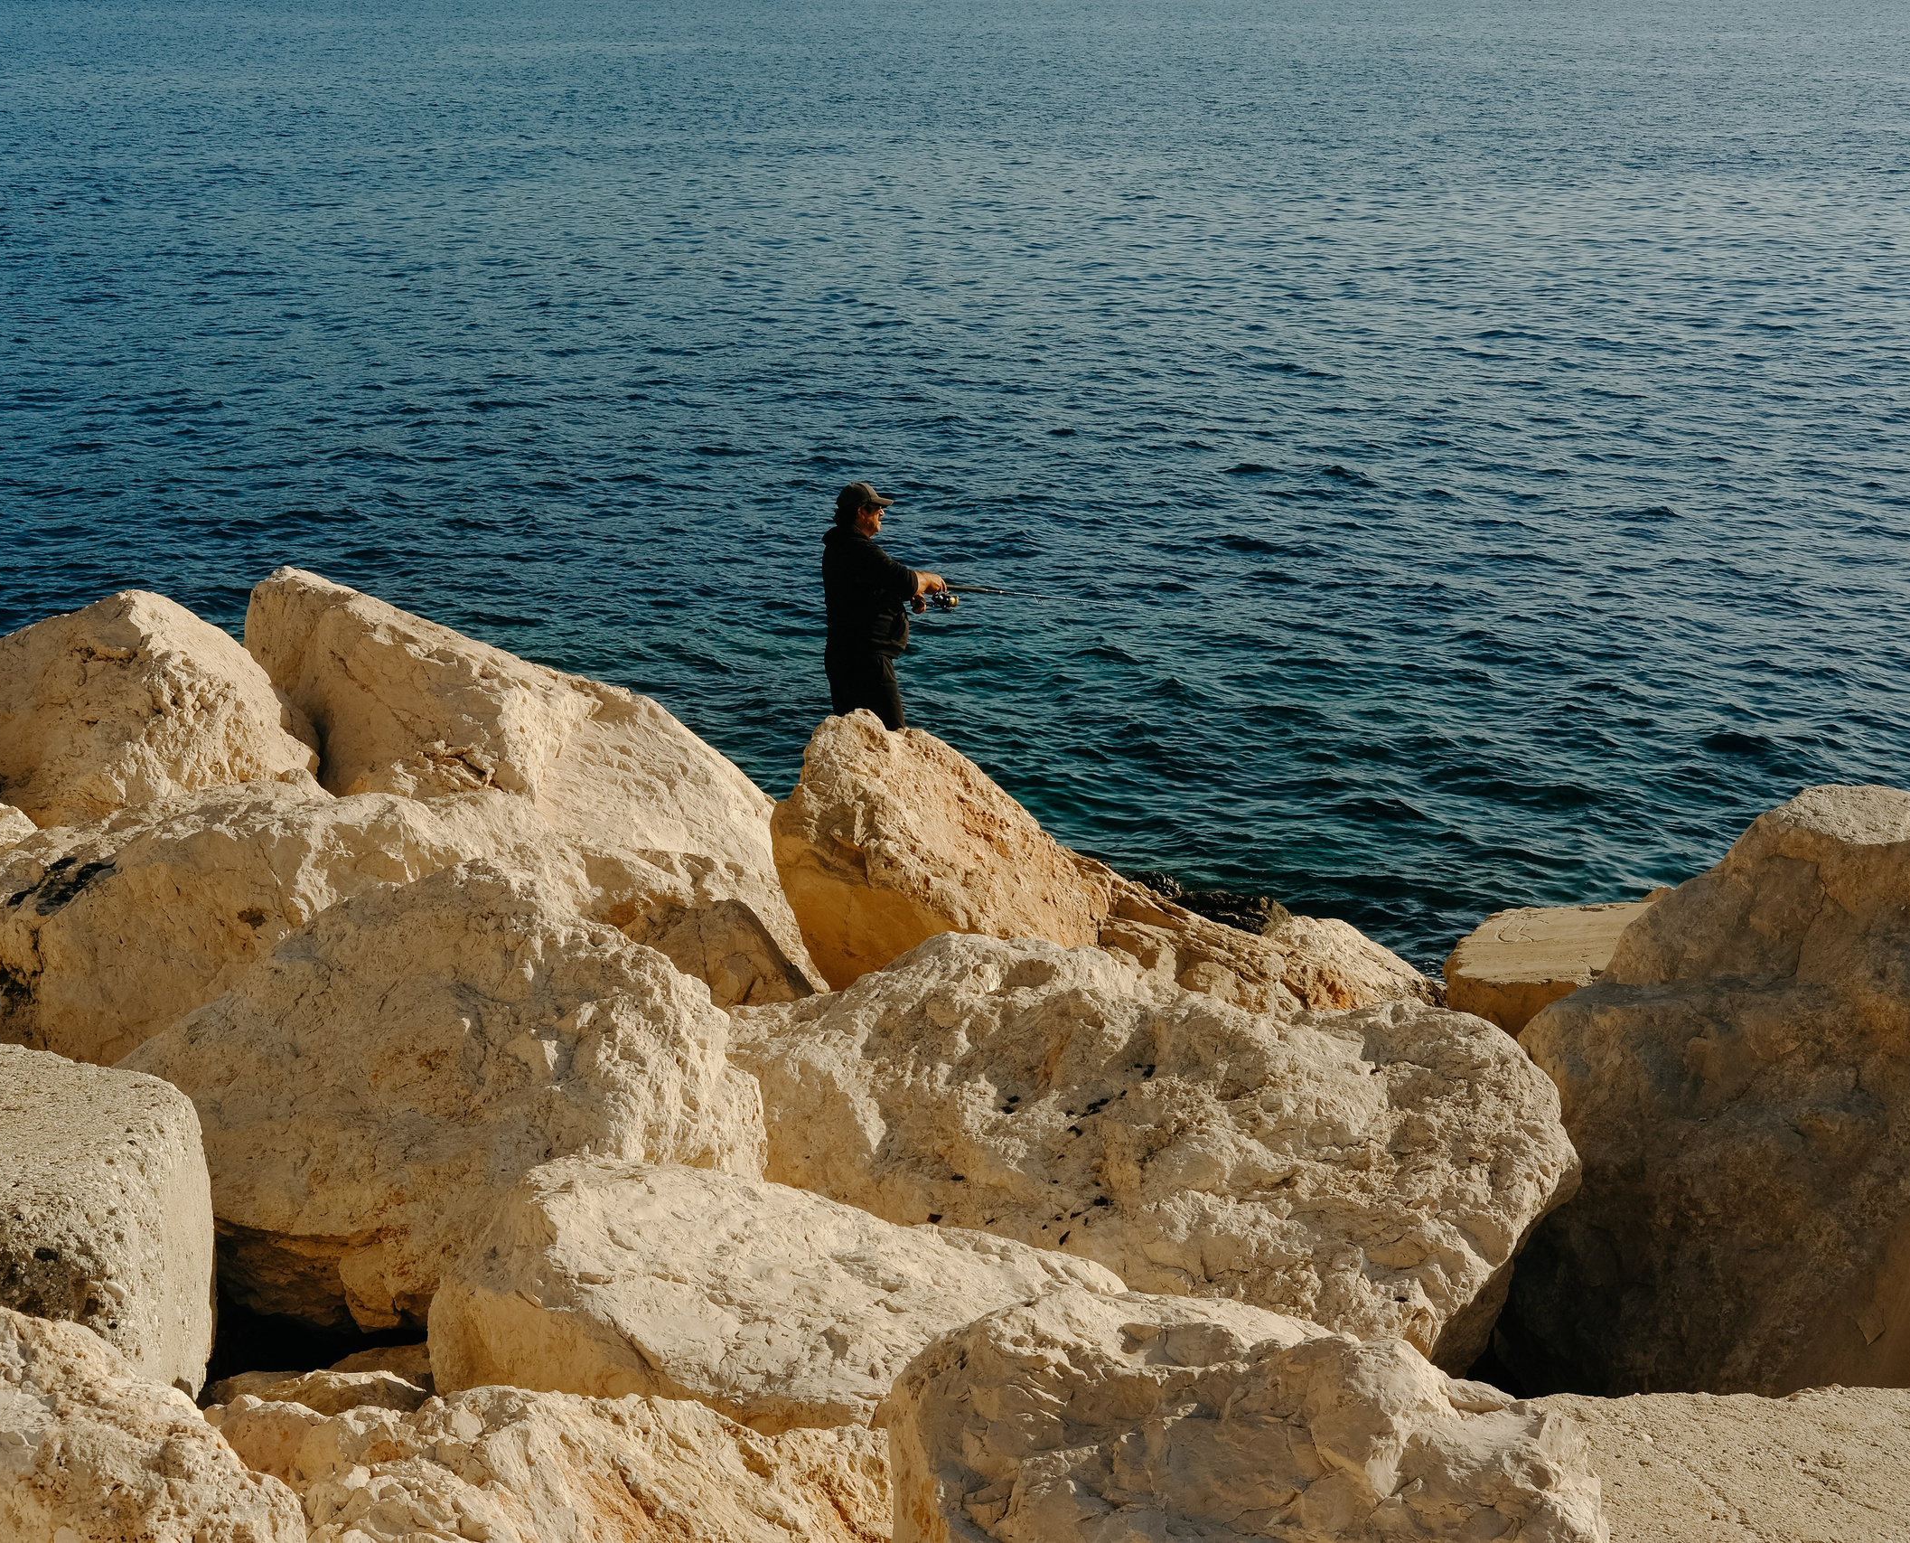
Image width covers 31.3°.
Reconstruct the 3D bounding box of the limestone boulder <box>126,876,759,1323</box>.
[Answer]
[{"bbox_3d":[-1.264,0.808,8.400,1.600,1.050,1.200,0,13,0],"label":"limestone boulder"}]

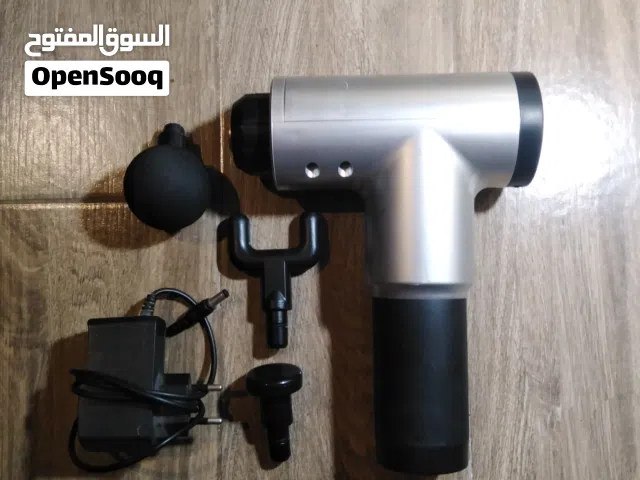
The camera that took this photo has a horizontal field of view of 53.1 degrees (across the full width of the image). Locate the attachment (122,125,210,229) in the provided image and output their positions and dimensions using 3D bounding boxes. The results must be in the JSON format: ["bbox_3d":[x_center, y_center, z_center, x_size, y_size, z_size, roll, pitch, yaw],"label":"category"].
[{"bbox_3d":[-0.090,-0.040,0.384,0.050,0.050,0.071,0,63,2],"label":"attachment"}]

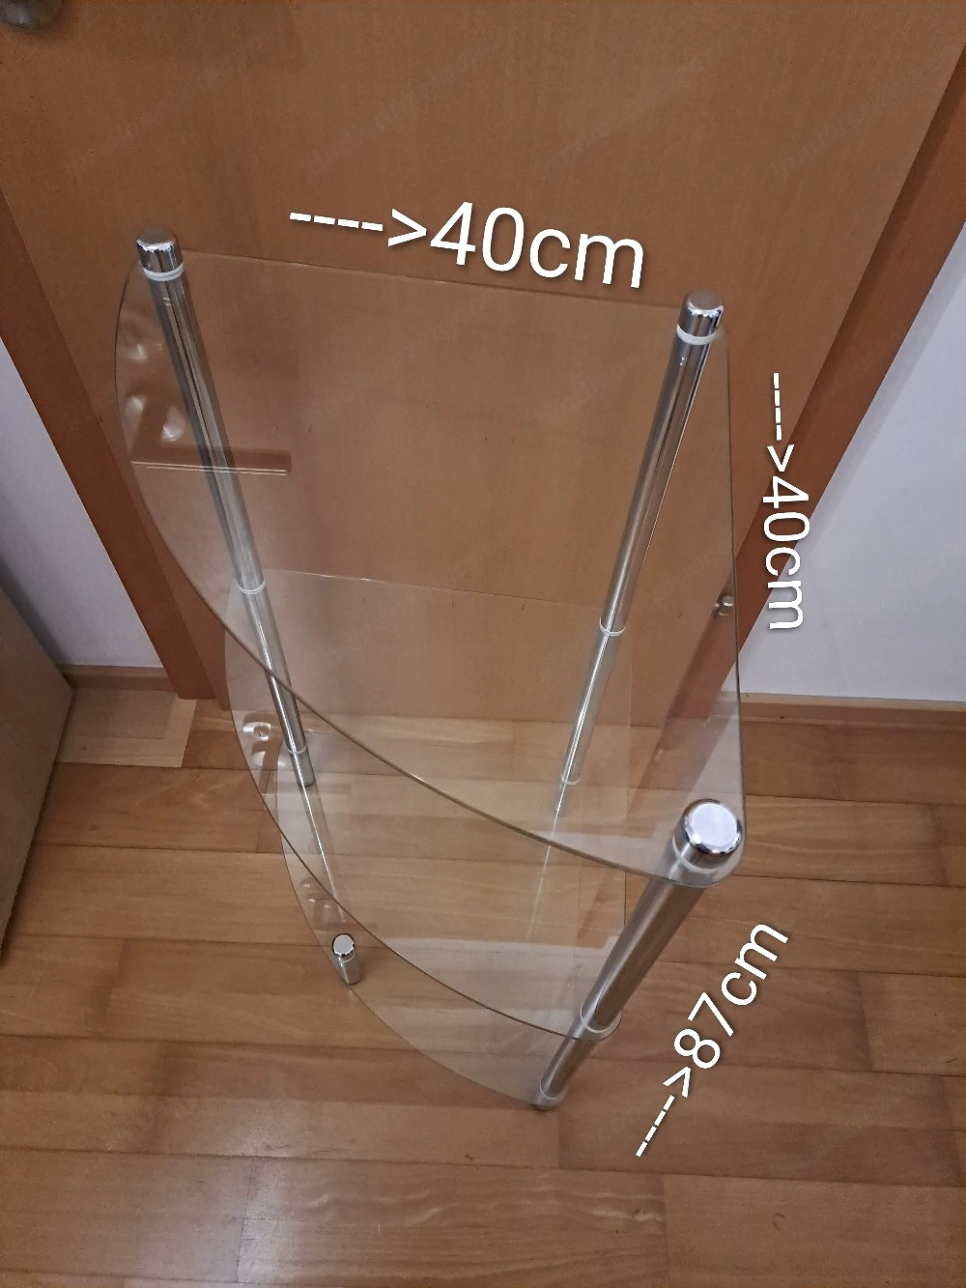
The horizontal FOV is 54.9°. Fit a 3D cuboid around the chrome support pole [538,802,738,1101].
[{"bbox_3d":[0.089,0.320,0.779,0.028,0.860,0.028,7,57,2],"label":"chrome support pole"}]

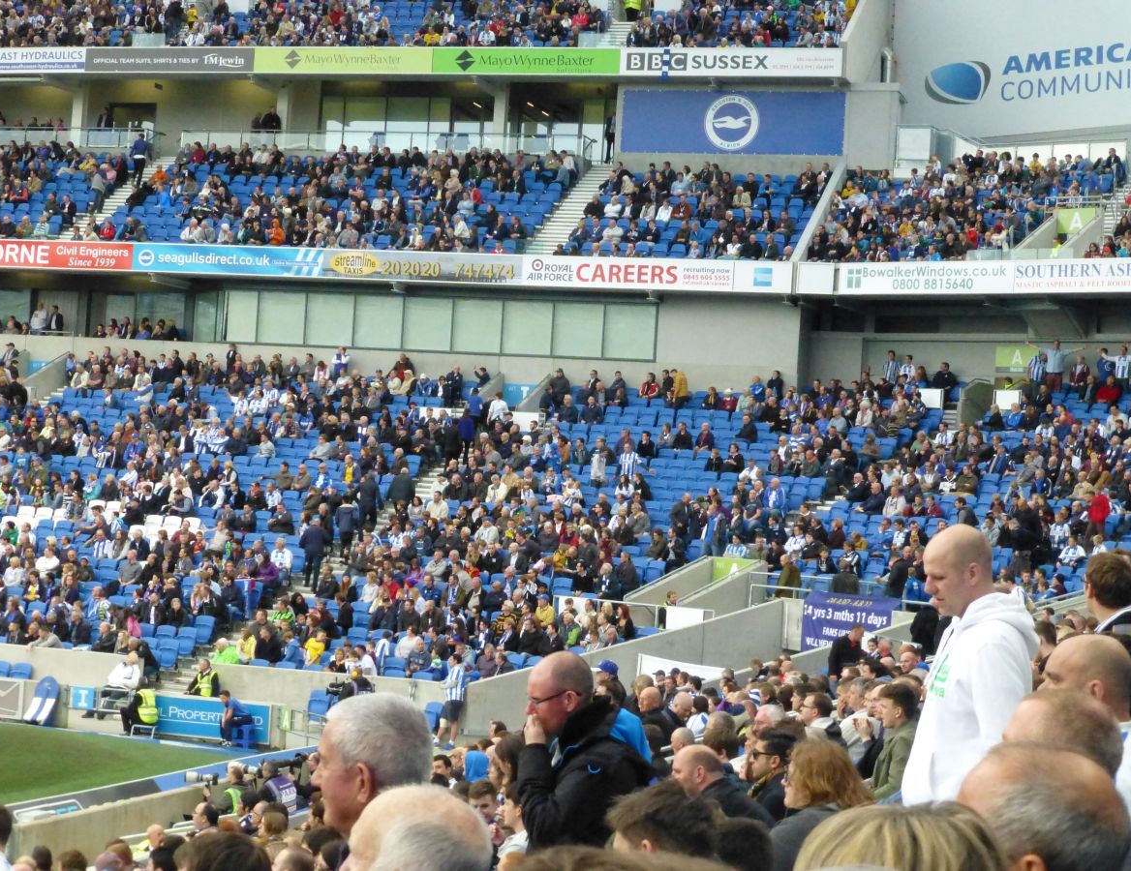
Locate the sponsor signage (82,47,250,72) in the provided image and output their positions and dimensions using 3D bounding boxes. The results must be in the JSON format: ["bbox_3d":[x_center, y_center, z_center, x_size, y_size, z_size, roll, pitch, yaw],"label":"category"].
[{"bbox_3d":[-13.572,-12.860,80.399,6.355,0.930,0.100,3,-2,17],"label":"sponsor signage"}]

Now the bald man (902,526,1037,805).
[{"bbox_3d":[1.140,1.153,6.733,0.420,1.800,0.560,4,-1,-15],"label":"bald man"}]

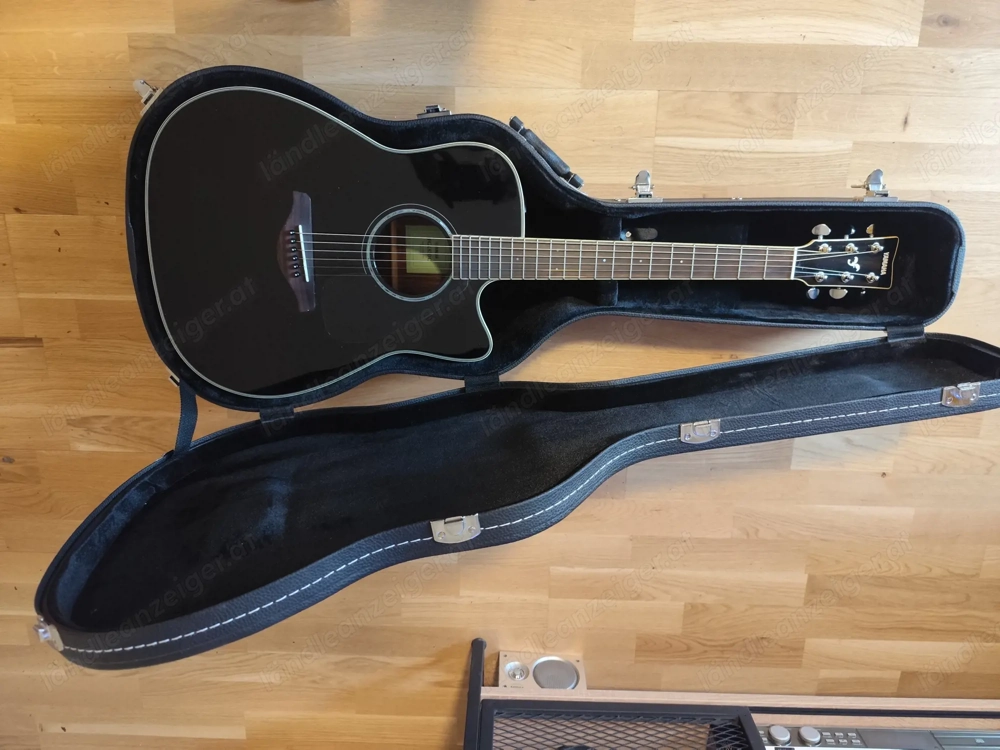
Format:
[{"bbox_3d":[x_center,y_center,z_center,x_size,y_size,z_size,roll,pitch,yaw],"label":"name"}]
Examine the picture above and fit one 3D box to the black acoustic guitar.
[{"bbox_3d":[0.041,-0.172,0.945,1.034,0.124,0.412,1,106,0],"label":"black acoustic guitar"}]

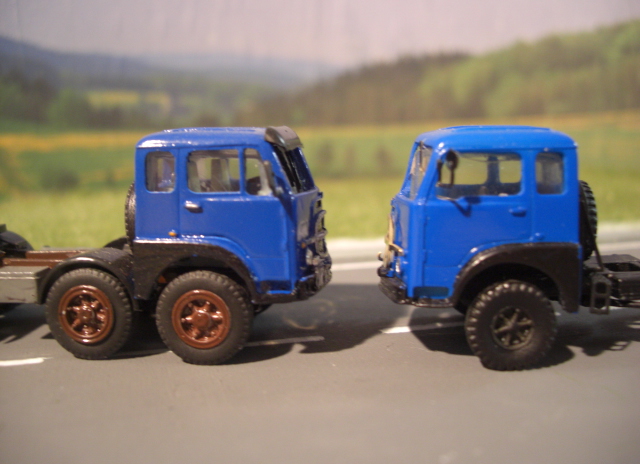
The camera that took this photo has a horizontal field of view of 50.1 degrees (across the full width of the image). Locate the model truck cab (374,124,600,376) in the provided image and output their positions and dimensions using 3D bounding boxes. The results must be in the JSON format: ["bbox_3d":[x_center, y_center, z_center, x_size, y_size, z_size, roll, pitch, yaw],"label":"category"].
[{"bbox_3d":[0.025,0.000,0.105,0.032,0.033,0.029,0,9,2],"label":"model truck cab"}]

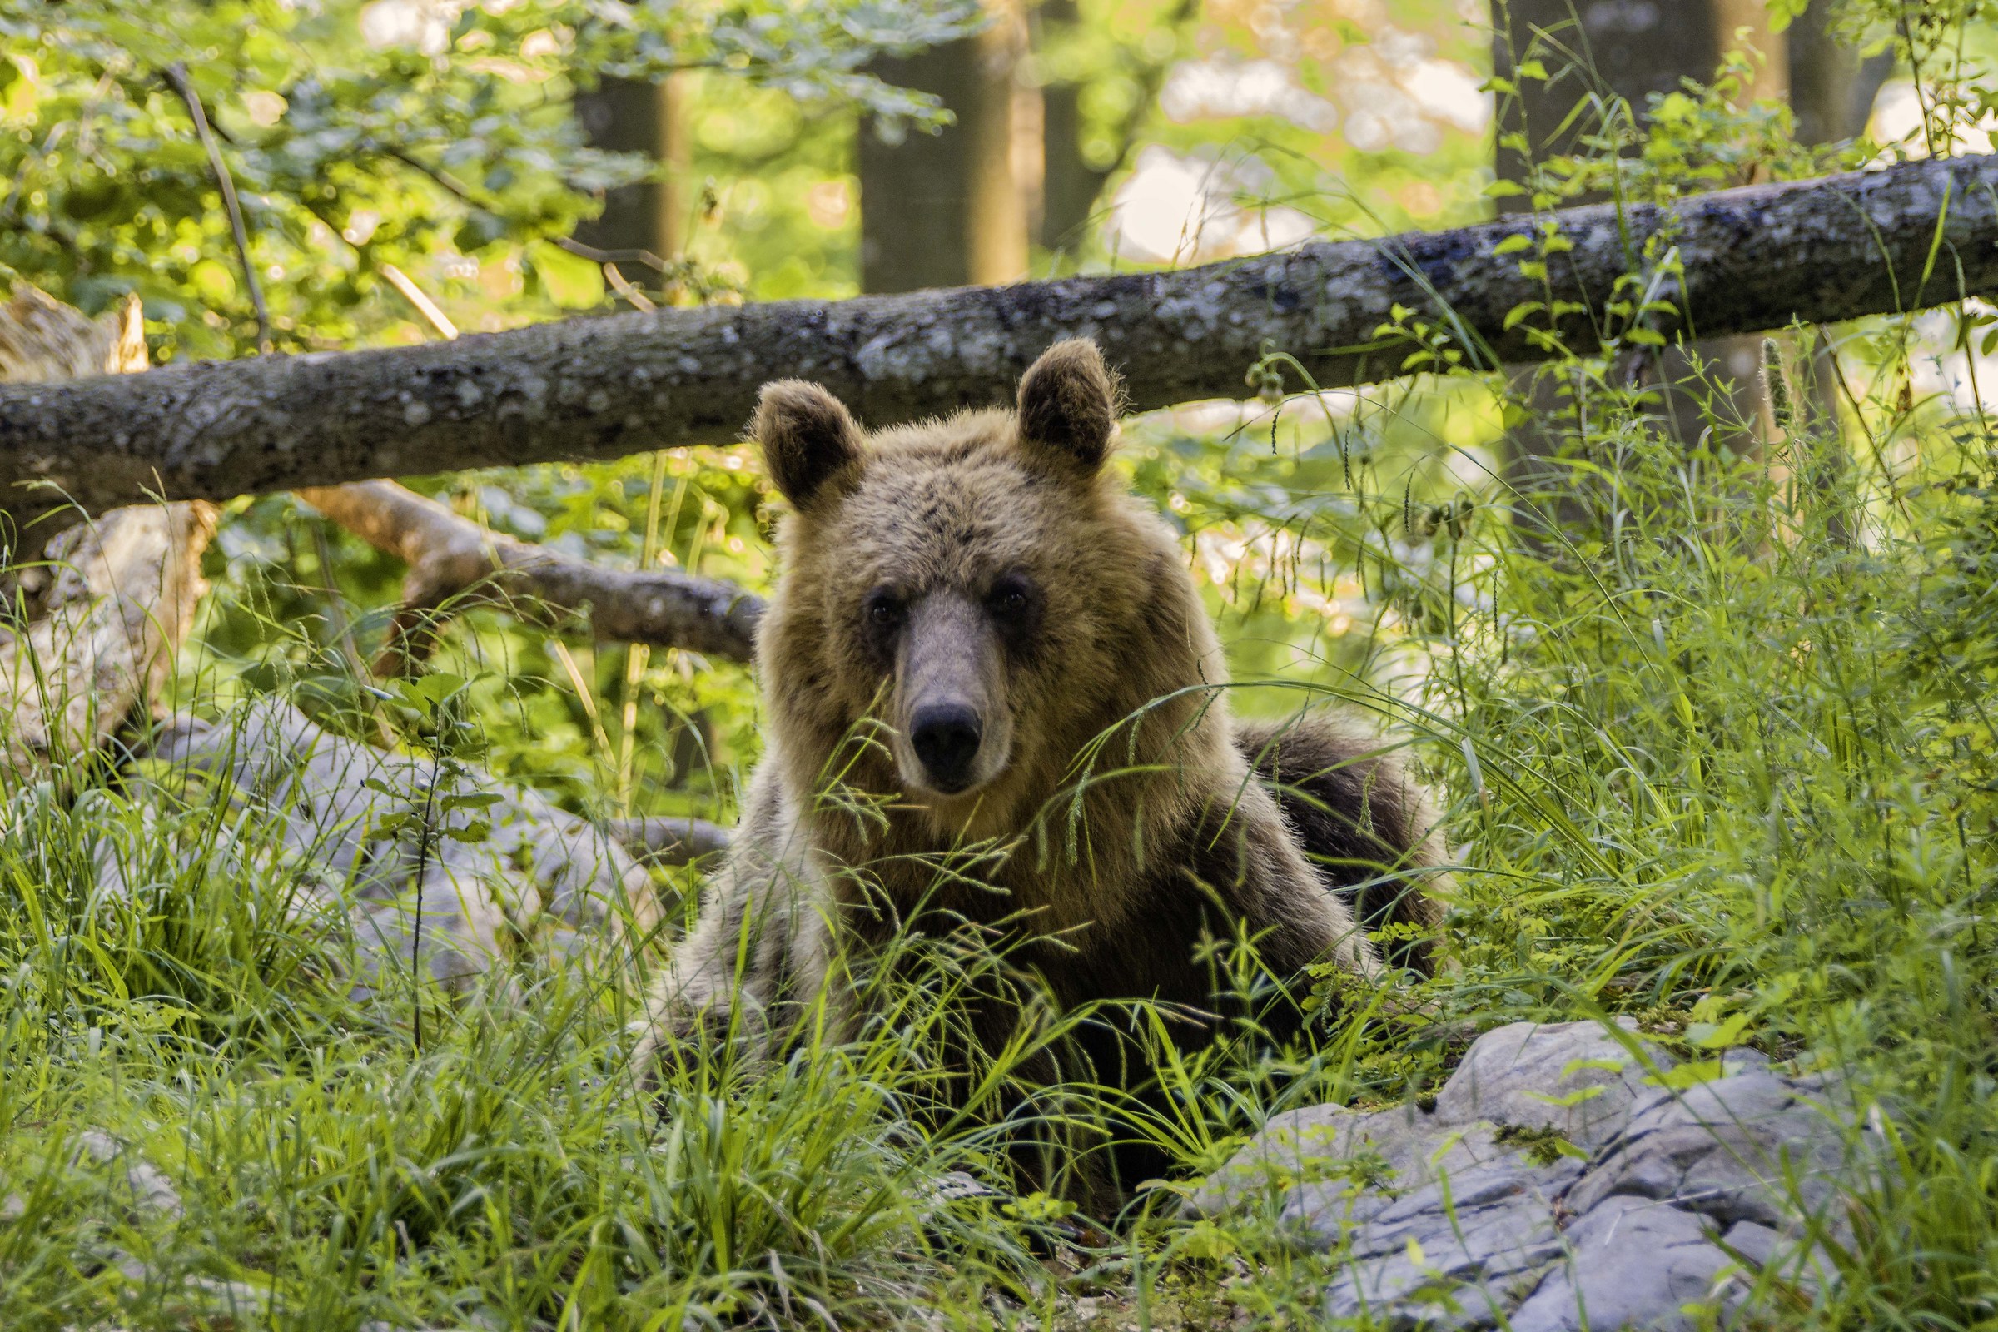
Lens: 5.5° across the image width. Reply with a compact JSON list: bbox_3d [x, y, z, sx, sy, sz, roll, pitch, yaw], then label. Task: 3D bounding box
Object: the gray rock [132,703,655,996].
[{"bbox_3d":[-0.573,0.178,19.600,0.500,0.290,0.400,0,2,-6],"label":"gray rock"}]

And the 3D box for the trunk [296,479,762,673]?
[{"bbox_3d":[-0.429,-0.088,19.900,0.530,0.150,0.120,17,1,-6],"label":"trunk"}]

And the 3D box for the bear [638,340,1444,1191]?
[{"bbox_3d":[0.049,0.058,16.100,0.580,0.640,1.050,1,3,11],"label":"bear"}]

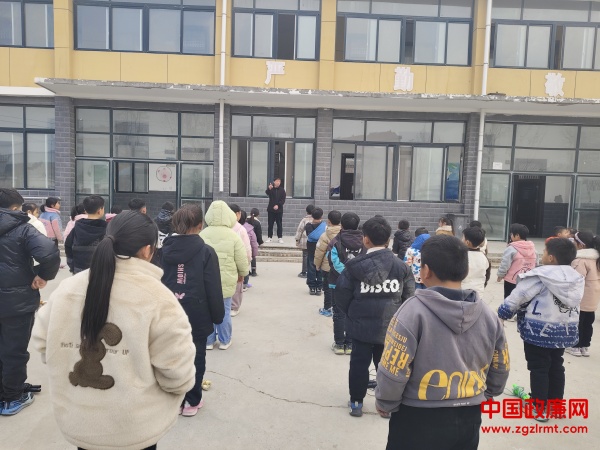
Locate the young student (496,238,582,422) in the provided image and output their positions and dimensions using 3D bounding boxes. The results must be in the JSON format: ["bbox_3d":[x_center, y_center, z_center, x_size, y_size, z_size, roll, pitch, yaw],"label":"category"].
[{"bbox_3d":[1.793,0.750,3.064,0.470,1.297,0.350,1,4,-11],"label":"young student"}]

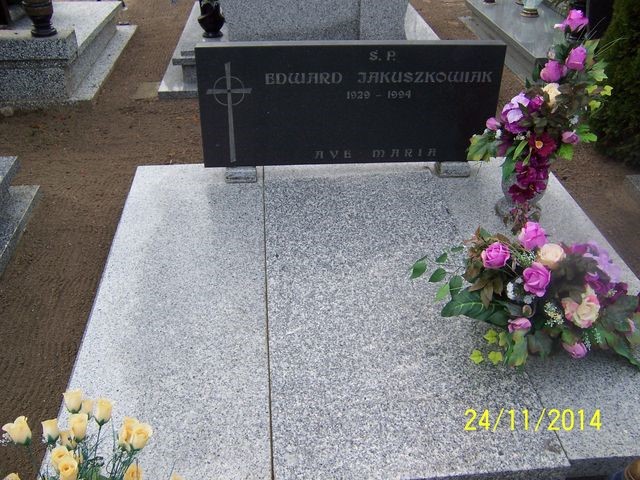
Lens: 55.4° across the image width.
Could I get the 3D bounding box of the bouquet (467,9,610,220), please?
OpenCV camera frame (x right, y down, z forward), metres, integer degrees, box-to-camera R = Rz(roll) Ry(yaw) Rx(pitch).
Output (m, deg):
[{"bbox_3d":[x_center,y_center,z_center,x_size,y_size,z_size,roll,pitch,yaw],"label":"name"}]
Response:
[{"bbox_3d":[0.730,-0.391,2.024,0.420,0.680,0.320,-2,33,-5],"label":"bouquet"}]

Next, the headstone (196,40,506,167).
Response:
[{"bbox_3d":[0.118,-0.507,2.307,1.120,0.442,0.075,-2,28,-5],"label":"headstone"}]

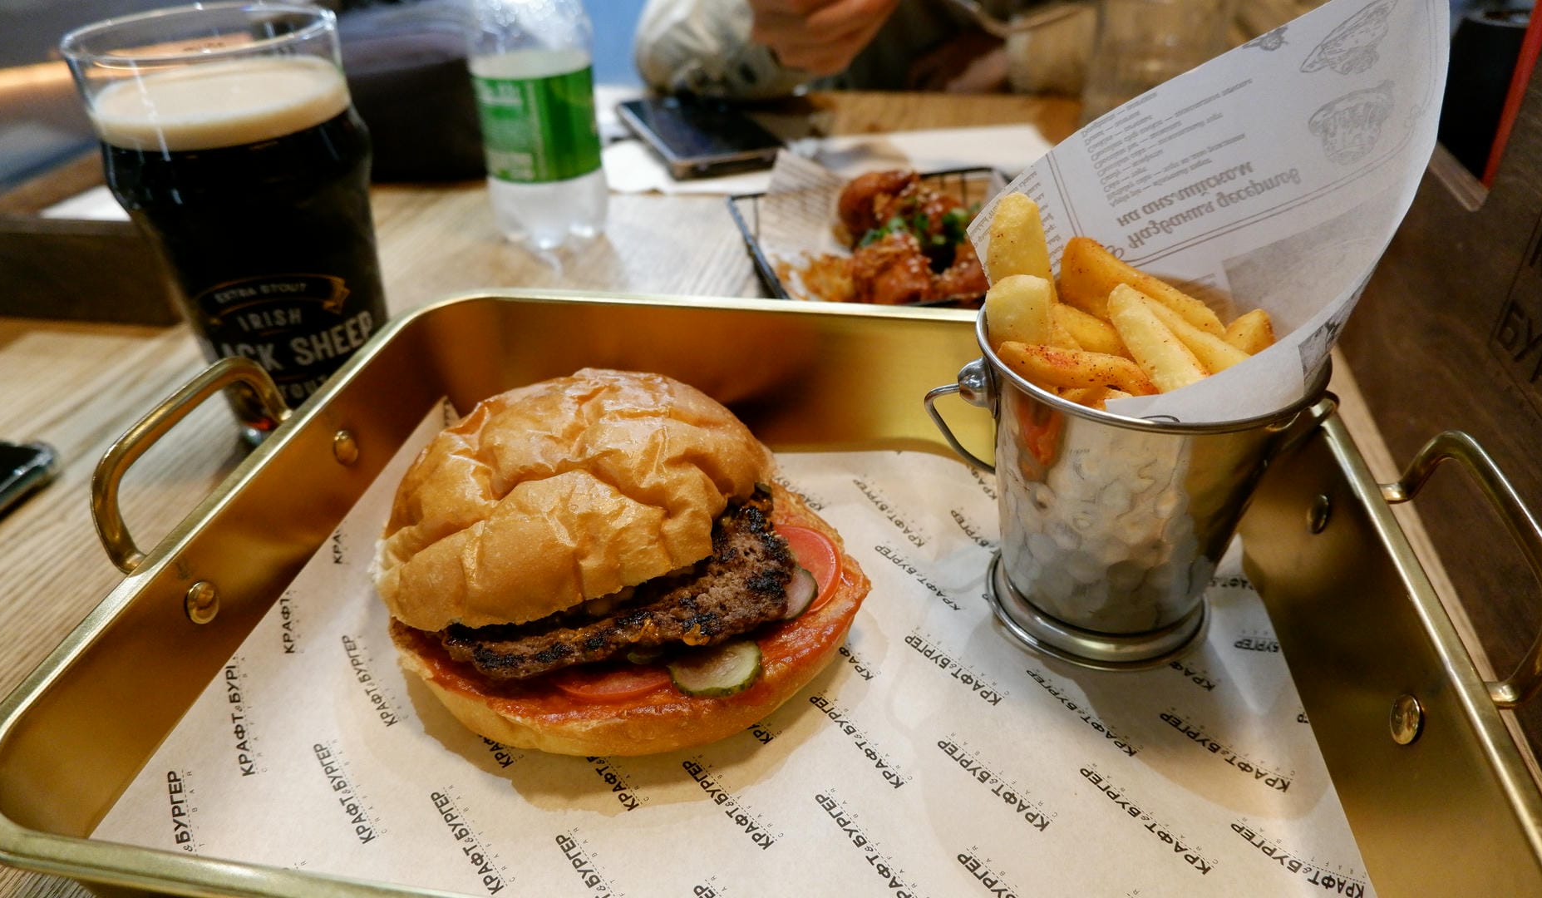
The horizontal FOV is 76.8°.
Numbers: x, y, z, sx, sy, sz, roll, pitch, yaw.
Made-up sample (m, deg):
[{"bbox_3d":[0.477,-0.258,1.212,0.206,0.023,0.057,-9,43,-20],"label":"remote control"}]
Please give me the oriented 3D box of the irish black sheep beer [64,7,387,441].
[{"bbox_3d":[-0.188,-0.078,0.365,0.089,0.151,0.089,-12,36,-13],"label":"irish black sheep beer"}]

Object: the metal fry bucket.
[{"bbox_3d":[0.097,0.007,0.271,0.105,0.089,0.086,5,36,11],"label":"metal fry bucket"}]

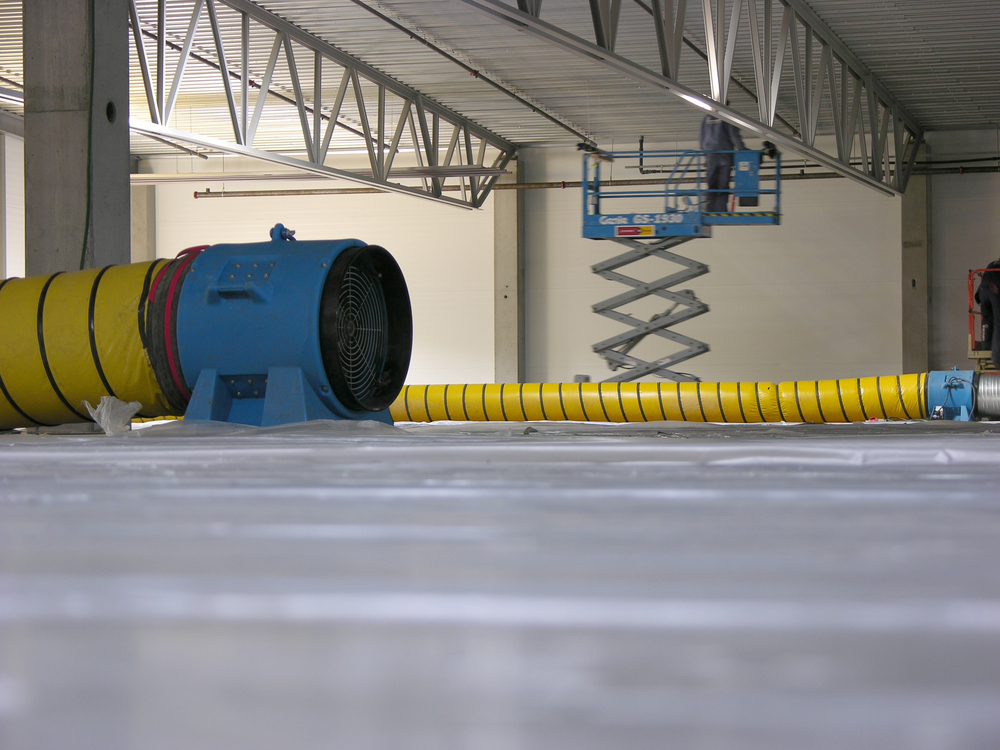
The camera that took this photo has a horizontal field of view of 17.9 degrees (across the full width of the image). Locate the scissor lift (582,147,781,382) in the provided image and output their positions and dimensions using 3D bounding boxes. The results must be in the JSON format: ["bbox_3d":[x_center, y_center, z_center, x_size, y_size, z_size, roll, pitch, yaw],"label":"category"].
[{"bbox_3d":[2.411,-1.192,42.100,2.550,3.550,0.780,-1,-1,15],"label":"scissor lift"}]

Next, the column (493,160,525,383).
[{"bbox_3d":[0.146,-1.295,48.700,0.380,4.000,0.380,-1,-1,20],"label":"column"}]

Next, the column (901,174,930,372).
[{"bbox_3d":[6.089,-1.365,46.400,0.380,4.000,0.380,-1,-1,20],"label":"column"}]

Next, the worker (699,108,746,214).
[{"bbox_3d":[2.914,-2.895,42.000,0.550,1.770,0.450,-1,-1,35],"label":"worker"}]

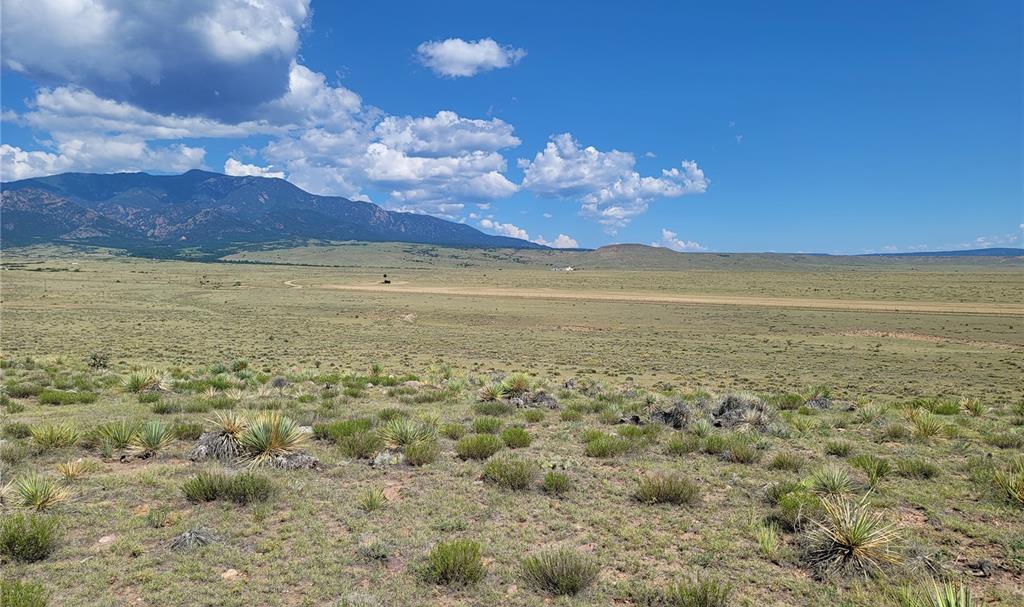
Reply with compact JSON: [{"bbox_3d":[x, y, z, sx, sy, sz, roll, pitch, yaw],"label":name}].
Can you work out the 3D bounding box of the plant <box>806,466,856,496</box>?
[{"bbox_3d":[2.832,1.574,6.572,0.427,0.242,0.405,0,3,0],"label":"plant"}]

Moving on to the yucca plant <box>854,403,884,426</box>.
[{"bbox_3d":[4.836,1.486,9.985,0.392,0.282,0.372,0,3,0],"label":"yucca plant"}]

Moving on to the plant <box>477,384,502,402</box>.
[{"bbox_3d":[-0.387,1.549,12.720,0.447,0.283,0.425,0,3,0],"label":"plant"}]

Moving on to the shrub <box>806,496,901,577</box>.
[{"bbox_3d":[2.155,1.470,4.664,0.593,0.431,0.563,0,3,0],"label":"shrub"}]

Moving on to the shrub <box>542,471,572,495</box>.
[{"bbox_3d":[0.401,1.579,6.519,0.265,0.185,0.251,0,3,0],"label":"shrub"}]

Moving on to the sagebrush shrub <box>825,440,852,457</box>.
[{"bbox_3d":[3.444,1.530,7.798,0.295,0.149,0.281,0,3,0],"label":"sagebrush shrub"}]

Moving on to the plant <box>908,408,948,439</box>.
[{"bbox_3d":[5.256,1.514,9.328,0.505,0.342,0.480,0,3,0],"label":"plant"}]

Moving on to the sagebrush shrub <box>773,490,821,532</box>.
[{"bbox_3d":[2.049,1.484,5.286,0.358,0.258,0.340,0,3,0],"label":"sagebrush shrub"}]

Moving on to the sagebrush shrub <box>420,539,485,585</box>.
[{"bbox_3d":[-0.337,1.510,4.326,0.386,0.229,0.367,0,3,0],"label":"sagebrush shrub"}]

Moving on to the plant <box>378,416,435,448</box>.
[{"bbox_3d":[-1.225,1.504,8.586,0.650,0.333,0.618,0,3,0],"label":"plant"}]

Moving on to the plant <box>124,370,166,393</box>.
[{"bbox_3d":[-6.425,1.362,12.995,0.809,0.384,0.768,0,3,0],"label":"plant"}]

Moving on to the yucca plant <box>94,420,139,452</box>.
[{"bbox_3d":[-4.141,1.389,7.779,0.442,0.300,0.420,0,3,0],"label":"yucca plant"}]

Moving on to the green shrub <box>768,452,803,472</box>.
[{"bbox_3d":[2.254,1.300,6.074,0.277,0.132,0.264,0,4,0],"label":"green shrub"}]

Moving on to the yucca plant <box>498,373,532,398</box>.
[{"bbox_3d":[0.062,1.458,13.144,0.605,0.428,0.574,0,3,0],"label":"yucca plant"}]

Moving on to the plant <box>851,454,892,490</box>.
[{"bbox_3d":[3.111,1.452,6.389,0.354,0.279,0.337,0,3,0],"label":"plant"}]

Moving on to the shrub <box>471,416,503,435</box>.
[{"bbox_3d":[-0.325,1.563,9.434,0.408,0.187,0.388,0,3,0],"label":"shrub"}]

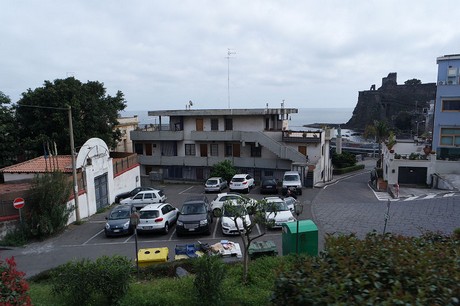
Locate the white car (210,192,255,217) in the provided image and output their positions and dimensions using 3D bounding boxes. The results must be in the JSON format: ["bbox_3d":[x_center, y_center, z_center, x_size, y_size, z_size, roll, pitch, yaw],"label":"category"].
[{"bbox_3d":[0.397,3.852,23.453,3.800,1.460,1.720,-3,3,-6],"label":"white car"}]

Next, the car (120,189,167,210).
[{"bbox_3d":[-7.456,4.028,26.607,3.785,1.423,1.577,-3,3,-8],"label":"car"}]

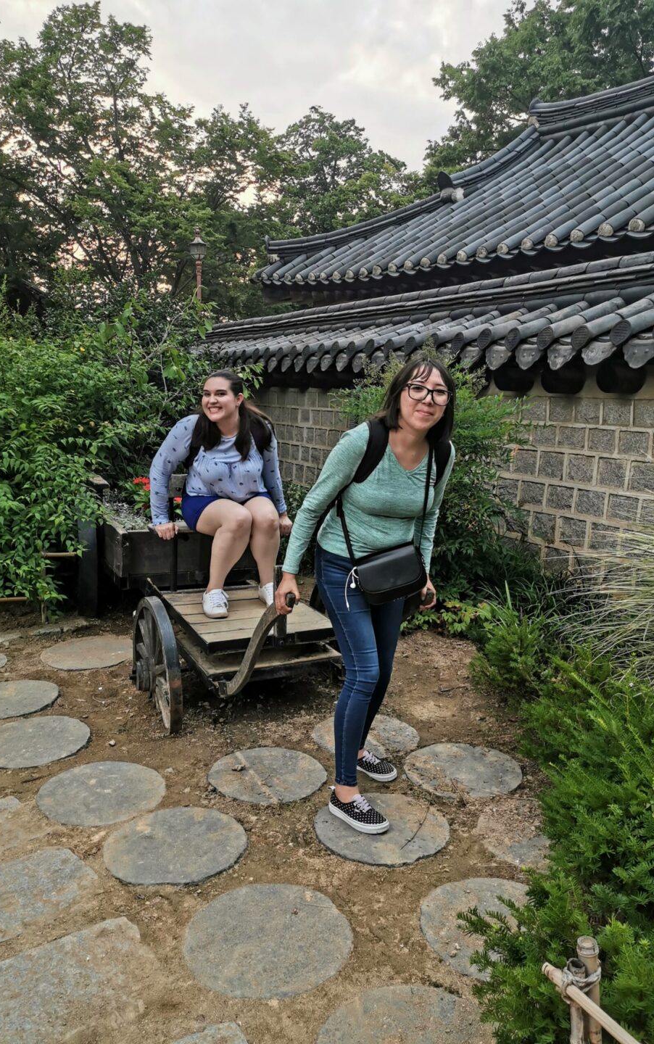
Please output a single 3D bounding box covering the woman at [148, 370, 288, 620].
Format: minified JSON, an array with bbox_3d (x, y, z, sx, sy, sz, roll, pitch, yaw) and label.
[{"bbox_3d":[-0.466,-0.173,3.923,0.687,1.089,0.667,-4,12,-22],"label":"woman"}]

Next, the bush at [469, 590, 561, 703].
[{"bbox_3d":[0.899,0.559,4.047,0.420,0.460,0.420,1,10,0],"label":"bush"}]

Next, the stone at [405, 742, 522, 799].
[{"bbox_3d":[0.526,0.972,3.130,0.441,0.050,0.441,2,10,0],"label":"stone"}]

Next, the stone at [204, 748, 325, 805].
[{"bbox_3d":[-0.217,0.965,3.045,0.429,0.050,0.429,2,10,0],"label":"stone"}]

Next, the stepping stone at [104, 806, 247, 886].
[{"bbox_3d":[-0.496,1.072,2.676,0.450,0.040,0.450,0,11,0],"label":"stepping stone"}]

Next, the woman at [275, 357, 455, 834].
[{"bbox_3d":[0.143,0.240,2.780,0.510,1.560,0.628,-6,12,-28],"label":"woman"}]

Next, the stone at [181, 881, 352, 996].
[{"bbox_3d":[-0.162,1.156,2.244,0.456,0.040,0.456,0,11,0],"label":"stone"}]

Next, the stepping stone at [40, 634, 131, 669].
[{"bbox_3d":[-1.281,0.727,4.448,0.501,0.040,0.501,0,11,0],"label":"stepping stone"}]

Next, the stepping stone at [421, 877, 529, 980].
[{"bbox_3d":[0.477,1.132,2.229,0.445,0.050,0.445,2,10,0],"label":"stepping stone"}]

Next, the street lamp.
[{"bbox_3d":[-2.708,-4.014,17.412,0.370,4.361,0.370,0,11,0],"label":"street lamp"}]

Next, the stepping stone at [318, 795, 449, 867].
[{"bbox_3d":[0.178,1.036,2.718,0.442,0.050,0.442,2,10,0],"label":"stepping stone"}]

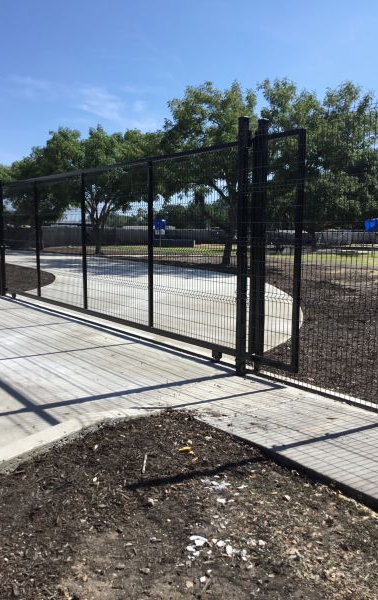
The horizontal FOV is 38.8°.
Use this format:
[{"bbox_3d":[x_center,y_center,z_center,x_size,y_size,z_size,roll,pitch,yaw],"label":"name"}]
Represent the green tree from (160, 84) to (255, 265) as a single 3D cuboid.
[{"bbox_3d":[0.870,-5.041,21.624,4.200,7.260,4.200,0,8,0],"label":"green tree"}]

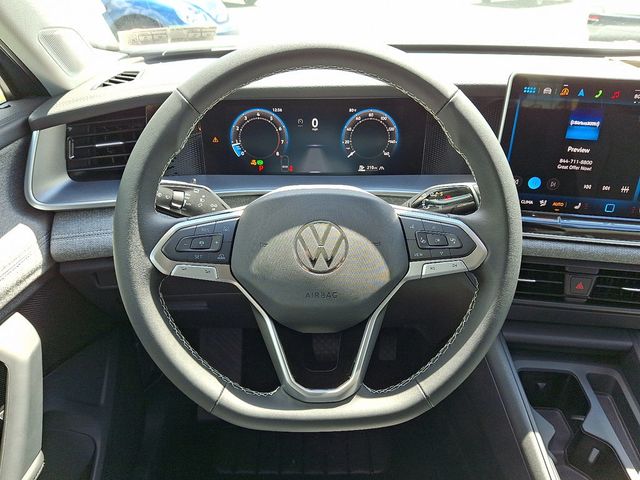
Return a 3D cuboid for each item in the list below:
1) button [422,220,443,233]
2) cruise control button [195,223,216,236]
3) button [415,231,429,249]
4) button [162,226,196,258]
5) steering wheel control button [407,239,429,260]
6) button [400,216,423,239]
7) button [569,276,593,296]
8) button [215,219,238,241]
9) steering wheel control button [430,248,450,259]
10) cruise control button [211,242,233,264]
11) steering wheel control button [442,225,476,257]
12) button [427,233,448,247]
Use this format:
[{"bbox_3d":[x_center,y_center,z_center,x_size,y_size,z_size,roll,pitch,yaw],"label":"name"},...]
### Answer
[{"bbox_3d":[0.105,-0.012,0.434,0.018,0.011,0.007,-1,-4,8],"label":"button"},{"bbox_3d":[-0.107,-0.010,0.434,0.019,0.013,0.007,1,-4,-8],"label":"cruise control button"},{"bbox_3d":[0.095,0.000,0.435,0.012,0.016,0.007,-1,-4,8],"label":"button"},{"bbox_3d":[-0.130,0.003,0.430,0.029,0.029,0.007,1,-4,-8],"label":"button"},{"bbox_3d":[0.092,0.009,0.435,0.021,0.020,0.007,-1,-4,8],"label":"steering wheel control button"},{"bbox_3d":[0.086,-0.012,0.437,0.020,0.020,0.007,-1,-4,8],"label":"button"},{"bbox_3d":[0.367,0.064,0.654,0.031,0.029,0.010,3,16,6],"label":"button"},{"bbox_3d":[-0.088,-0.010,0.437,0.021,0.020,0.007,1,-4,-8],"label":"button"},{"bbox_3d":[0.112,0.013,0.432,0.018,0.009,0.007,-1,-4,8],"label":"steering wheel control button"},{"bbox_3d":[-0.091,0.012,0.435,0.018,0.022,0.007,1,-4,-8],"label":"cruise control button"},{"bbox_3d":[0.129,0.001,0.430,0.029,0.029,0.007,-1,-4,8],"label":"steering wheel control button"},{"bbox_3d":[0.110,0.000,0.433,0.019,0.013,0.007,-1,-4,8],"label":"button"}]

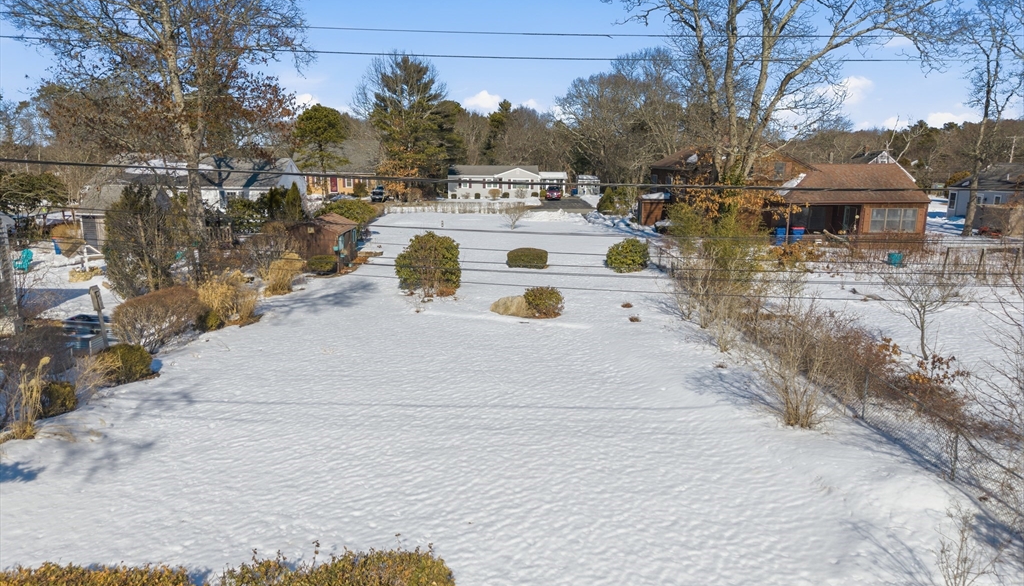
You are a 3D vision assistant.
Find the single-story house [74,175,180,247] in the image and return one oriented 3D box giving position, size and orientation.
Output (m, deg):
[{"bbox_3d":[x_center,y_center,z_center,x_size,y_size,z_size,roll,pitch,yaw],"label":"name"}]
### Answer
[{"bbox_3d":[-23.100,-4.560,43.135,3.500,4.000,5.000,1,11,4],"label":"single-story house"}]

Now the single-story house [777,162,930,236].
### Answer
[{"bbox_3d":[21.079,-6.191,48.287,9.895,5.140,8.149,0,11,-2],"label":"single-story house"}]

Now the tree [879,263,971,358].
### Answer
[{"bbox_3d":[12.000,0.493,20.689,2.600,2.800,2.500,0,11,0],"label":"tree"}]

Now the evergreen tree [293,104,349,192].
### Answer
[{"bbox_3d":[-23.066,-16.936,85.518,6.745,11.400,6.745,0,11,0],"label":"evergreen tree"}]

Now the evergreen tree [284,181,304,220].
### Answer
[{"bbox_3d":[-18.388,-7.696,60.024,1.691,3.423,1.691,0,11,0],"label":"evergreen tree"}]

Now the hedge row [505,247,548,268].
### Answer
[{"bbox_3d":[0.800,-1.846,37.148,2.100,1.000,1.550,0,11,0],"label":"hedge row"}]

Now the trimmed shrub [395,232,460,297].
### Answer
[{"bbox_3d":[-3.611,-1.320,30.519,2.794,2.655,2.794,0,11,0],"label":"trimmed shrub"}]

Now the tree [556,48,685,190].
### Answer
[{"bbox_3d":[14.400,-21.973,92.494,16.600,19.000,15.000,0,11,0],"label":"tree"}]

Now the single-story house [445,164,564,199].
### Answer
[{"bbox_3d":[-0.300,-15.054,95.392,15.300,4.300,8.500,0,11,0],"label":"single-story house"}]

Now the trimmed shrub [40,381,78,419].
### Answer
[{"bbox_3d":[-10.616,2.450,16.603,0.912,0.797,0.912,0,11,0],"label":"trimmed shrub"}]

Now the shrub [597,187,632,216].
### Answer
[{"bbox_3d":[9.843,-8.933,68.517,3.185,2.472,3.185,0,11,0],"label":"shrub"}]

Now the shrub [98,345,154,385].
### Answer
[{"bbox_3d":[-10.250,1.798,18.807,1.350,0.970,1.300,0,11,0],"label":"shrub"}]

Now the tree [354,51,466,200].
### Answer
[{"bbox_3d":[-12.649,-20.904,89.363,13.342,17.649,12.007,0,11,0],"label":"tree"}]

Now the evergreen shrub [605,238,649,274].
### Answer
[{"bbox_3d":[5.868,-1.956,35.996,2.307,1.724,2.307,0,11,0],"label":"evergreen shrub"}]

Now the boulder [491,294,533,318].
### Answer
[{"bbox_3d":[0.065,0.459,26.550,1.776,0.746,1.155,0,11,0],"label":"boulder"}]

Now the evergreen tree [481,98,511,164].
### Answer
[{"bbox_3d":[-2.400,-23.260,110.588,4.800,14.500,4.800,0,11,0],"label":"evergreen tree"}]

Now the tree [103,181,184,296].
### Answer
[{"bbox_3d":[-15.500,-2.351,29.913,3.000,4.800,2.900,0,11,0],"label":"tree"}]

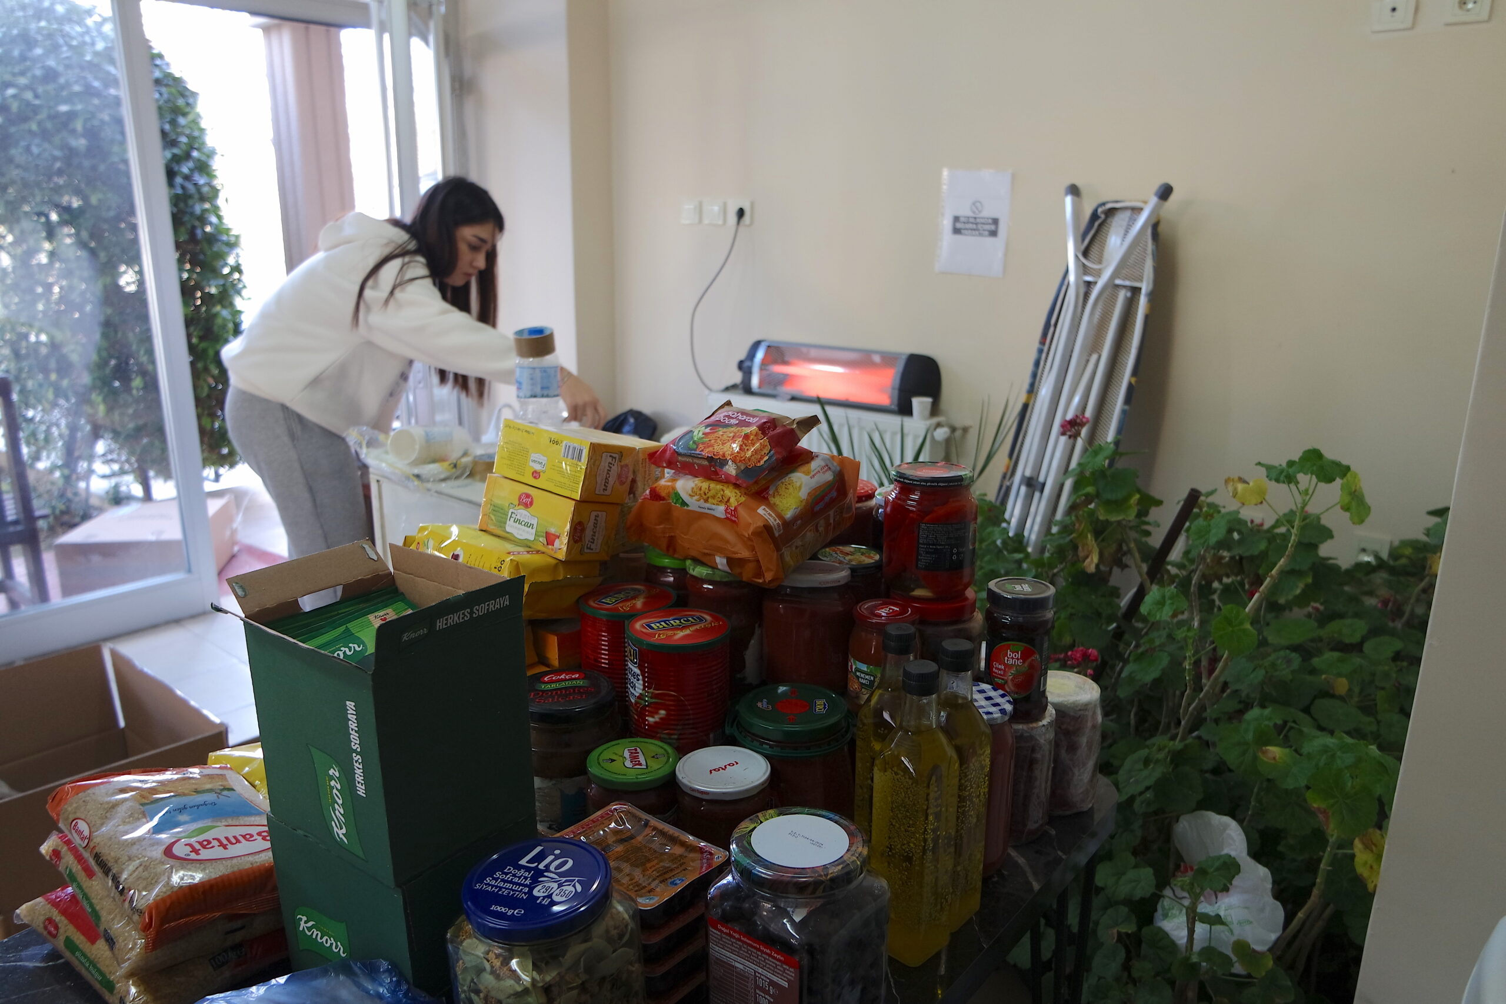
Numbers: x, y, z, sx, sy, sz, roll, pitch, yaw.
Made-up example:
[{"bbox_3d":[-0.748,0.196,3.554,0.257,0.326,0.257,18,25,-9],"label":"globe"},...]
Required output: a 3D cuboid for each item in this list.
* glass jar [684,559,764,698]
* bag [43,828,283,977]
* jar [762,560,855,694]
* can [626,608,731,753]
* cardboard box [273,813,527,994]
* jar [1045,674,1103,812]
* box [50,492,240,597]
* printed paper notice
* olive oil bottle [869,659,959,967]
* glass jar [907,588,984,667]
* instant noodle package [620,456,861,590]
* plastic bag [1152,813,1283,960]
[{"bbox_3d":[-0.031,0.131,1.106,0.089,0.145,0.089,1,14,0],"label":"glass jar"},{"bbox_3d":[-0.517,0.321,0.873,0.200,0.048,0.130,14,19,42],"label":"bag"},{"bbox_3d":[0.069,0.187,1.295,0.113,0.203,0.113,1,14,0],"label":"jar"},{"bbox_3d":[-0.074,0.182,1.004,0.102,0.121,0.102,1,14,0],"label":"can"},{"bbox_3d":[-0.314,0.332,0.911,0.185,0.112,0.137,11,17,34],"label":"cardboard box"},{"bbox_3d":[0.348,0.269,1.115,0.073,0.138,0.073,1,14,0],"label":"jar"},{"bbox_3d":[-2.427,0.187,4.079,0.435,0.238,0.639,-3,15,-12],"label":"box"},{"bbox_3d":[0.658,-0.838,3.015,0.226,0.303,0.005,15,20,36],"label":"printed paper notice"},{"bbox_3d":[0.140,0.265,0.872,0.060,0.261,0.060,14,19,43],"label":"olive oil bottle"},{"bbox_3d":[0.203,0.153,1.158,0.116,0.105,0.116,1,14,0],"label":"glass jar"},{"bbox_3d":[-0.004,0.010,1.096,0.190,0.083,0.160,10,25,34],"label":"instant noodle package"},{"bbox_3d":[0.799,0.658,1.720,0.205,0.220,0.180,1,14,0],"label":"plastic bag"}]

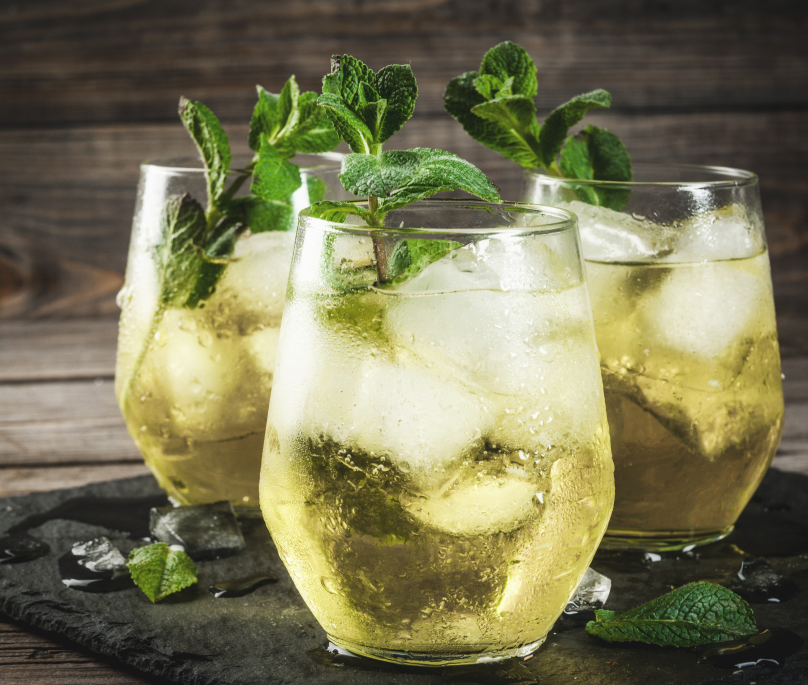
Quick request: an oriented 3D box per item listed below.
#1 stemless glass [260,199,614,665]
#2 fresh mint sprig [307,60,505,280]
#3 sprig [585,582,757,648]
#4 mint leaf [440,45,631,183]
[{"bbox_3d":[0.009,0.021,0.537,0.089,0.108,0.089,0,10,0],"label":"stemless glass"},{"bbox_3d":[0.001,-0.043,0.516,0.043,0.051,0.042,0,10,0],"label":"fresh mint sprig"},{"bbox_3d":[0.068,0.070,0.547,0.043,0.009,0.022,0,10,0],"label":"sprig"},{"bbox_3d":[0.039,-0.069,0.629,0.052,0.038,0.045,0,10,0],"label":"mint leaf"}]

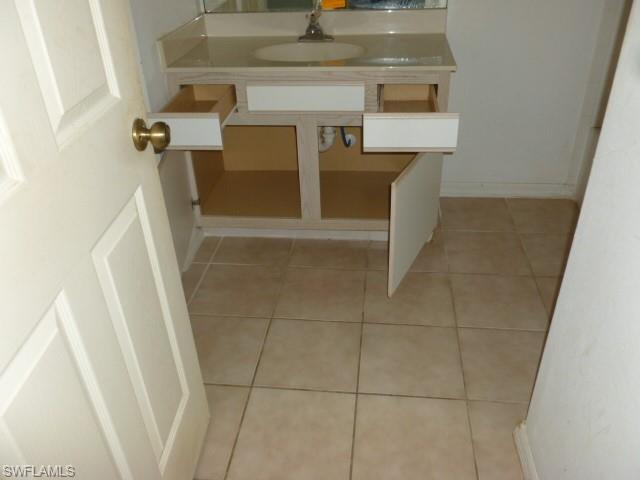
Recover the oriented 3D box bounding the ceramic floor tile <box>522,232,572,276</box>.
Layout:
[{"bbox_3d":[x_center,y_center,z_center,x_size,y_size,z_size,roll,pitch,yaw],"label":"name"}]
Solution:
[{"bbox_3d":[1.031,0.066,2.174,0.326,0.010,0.326,2,32,7],"label":"ceramic floor tile"}]

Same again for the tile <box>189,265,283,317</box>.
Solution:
[{"bbox_3d":[-0.318,0.197,2.056,0.326,0.010,0.326,2,32,7],"label":"tile"}]

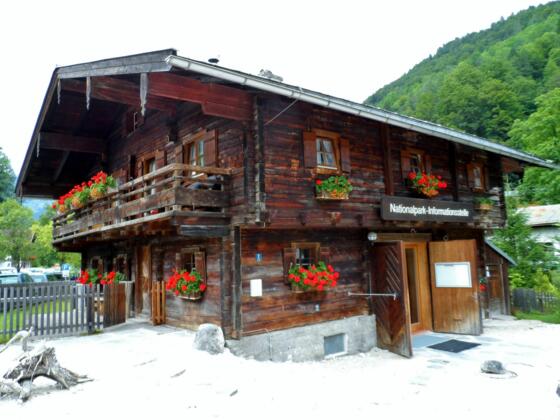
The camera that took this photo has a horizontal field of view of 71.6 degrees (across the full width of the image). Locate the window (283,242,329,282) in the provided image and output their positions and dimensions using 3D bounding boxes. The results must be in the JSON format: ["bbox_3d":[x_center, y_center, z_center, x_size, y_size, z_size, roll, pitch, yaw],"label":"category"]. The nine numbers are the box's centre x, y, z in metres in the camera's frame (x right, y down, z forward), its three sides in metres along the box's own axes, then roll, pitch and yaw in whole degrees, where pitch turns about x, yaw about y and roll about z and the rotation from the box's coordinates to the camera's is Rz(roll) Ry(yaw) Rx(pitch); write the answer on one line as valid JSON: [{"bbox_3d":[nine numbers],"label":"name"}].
[{"bbox_3d":[0.516,0.968,7.186,1.050,0.720,0.130,2,-7,-38],"label":"window"}]

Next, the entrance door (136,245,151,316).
[{"bbox_3d":[-3.483,1.798,9.976,0.130,1.780,0.900,2,-7,-38],"label":"entrance door"}]

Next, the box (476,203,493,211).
[{"bbox_3d":[6.116,-0.106,11.581,0.780,0.240,0.250,2,-7,-38],"label":"box"}]

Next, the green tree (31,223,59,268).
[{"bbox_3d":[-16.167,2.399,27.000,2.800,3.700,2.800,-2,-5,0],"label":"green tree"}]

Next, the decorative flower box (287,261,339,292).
[{"bbox_3d":[0.695,1.362,7.947,1.055,0.541,0.420,3,-7,-41],"label":"decorative flower box"}]

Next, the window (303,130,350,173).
[{"bbox_3d":[0.985,-1.165,7.820,1.250,0.800,0.130,2,-7,-38],"label":"window"}]

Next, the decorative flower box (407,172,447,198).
[{"bbox_3d":[3.725,-0.604,9.845,1.215,0.541,0.420,3,-7,-41],"label":"decorative flower box"}]

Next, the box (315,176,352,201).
[{"bbox_3d":[1.043,-0.407,7.534,0.756,0.392,0.320,3,-7,-41],"label":"box"}]

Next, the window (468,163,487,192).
[{"bbox_3d":[5.965,-0.985,11.713,1.120,0.820,0.130,2,-7,-38],"label":"window"}]

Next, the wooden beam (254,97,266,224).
[{"bbox_3d":[-0.341,-0.866,6.794,0.150,2.232,0.150,3,-7,-41],"label":"wooden beam"}]

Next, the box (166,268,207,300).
[{"bbox_3d":[-1.954,1.526,8.066,0.420,0.600,0.975,3,-7,-41],"label":"box"}]

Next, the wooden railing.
[{"bbox_3d":[-4.421,0.197,10.463,1.148,0.838,9.322,3,-7,-41],"label":"wooden railing"}]

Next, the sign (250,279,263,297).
[{"bbox_3d":[-0.388,1.290,6.460,0.210,0.290,0.020,2,-7,-38],"label":"sign"}]

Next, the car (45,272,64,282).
[{"bbox_3d":[-18.074,5.736,31.230,1.800,1.500,4.300,-1,-6,-13],"label":"car"}]

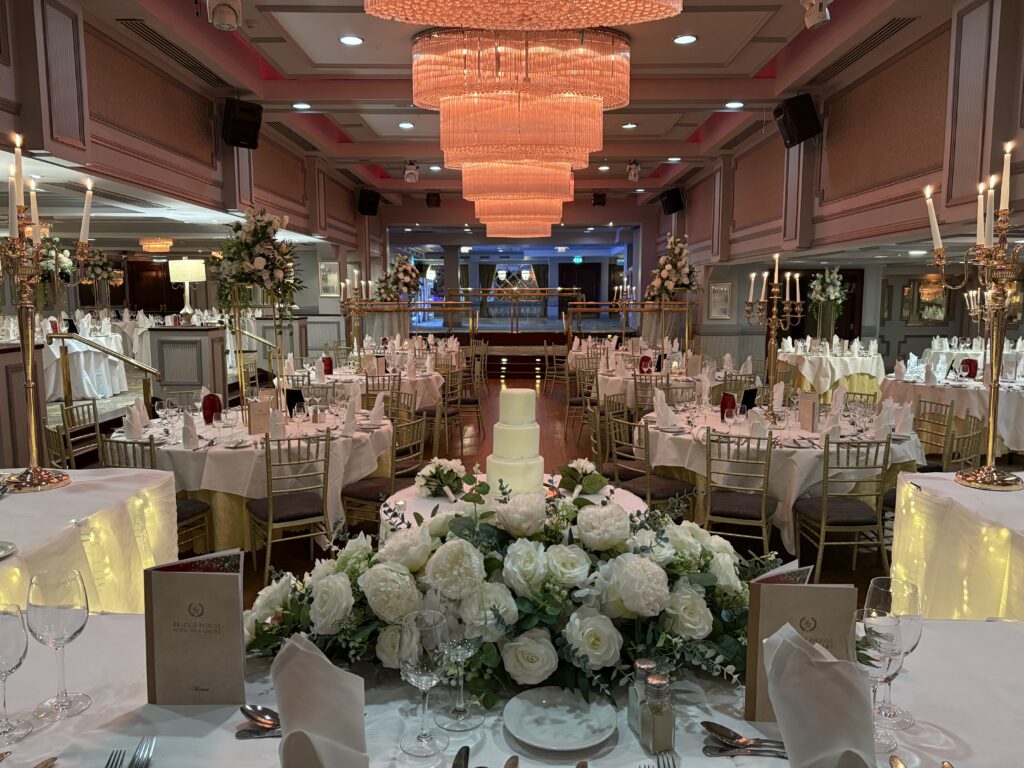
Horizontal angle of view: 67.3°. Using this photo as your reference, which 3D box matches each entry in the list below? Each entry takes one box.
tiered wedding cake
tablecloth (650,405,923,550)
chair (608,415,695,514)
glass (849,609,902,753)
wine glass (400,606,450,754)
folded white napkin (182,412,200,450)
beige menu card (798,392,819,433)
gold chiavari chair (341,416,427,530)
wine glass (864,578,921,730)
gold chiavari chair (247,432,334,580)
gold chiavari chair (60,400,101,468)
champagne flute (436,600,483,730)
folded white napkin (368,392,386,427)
[{"bbox_3d":[0.016,0.264,3.483,0.257,0.485,0.257,0,7,1],"label":"tiered wedding cake"},{"bbox_3d":[1.827,0.603,5.455,1.930,0.660,1.930,0,7,1],"label":"tablecloth"},{"bbox_3d":[0.934,0.659,5.174,0.440,0.920,0.400,-4,7,-29],"label":"chair"},{"bbox_3d":[0.506,0.411,1.068,0.066,0.182,0.066,0,7,1],"label":"glass"},{"bbox_3d":[-0.119,0.409,1.054,0.065,0.180,0.065,0,7,0],"label":"wine glass"},{"bbox_3d":[-1.945,0.272,4.652,0.085,0.231,0.100,1,7,5],"label":"folded white napkin"},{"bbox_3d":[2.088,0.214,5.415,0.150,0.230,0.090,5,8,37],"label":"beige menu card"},{"bbox_3d":[-0.806,0.652,4.974,0.440,0.920,0.400,3,7,26],"label":"gold chiavari chair"},{"bbox_3d":[0.553,0.390,1.119,0.082,0.202,0.082,0,7,0],"label":"wine glass"},{"bbox_3d":[-1.343,0.710,4.733,0.400,0.920,0.440,-4,7,-29],"label":"gold chiavari chair"},{"bbox_3d":[-3.038,0.590,5.786,0.440,0.920,0.400,1,7,6],"label":"gold chiavari chair"},{"bbox_3d":[-0.079,0.401,1.140,0.083,0.206,0.083,0,6,0],"label":"champagne flute"},{"bbox_3d":[-0.982,0.175,5.580,0.110,0.245,0.120,-1,7,-10],"label":"folded white napkin"}]

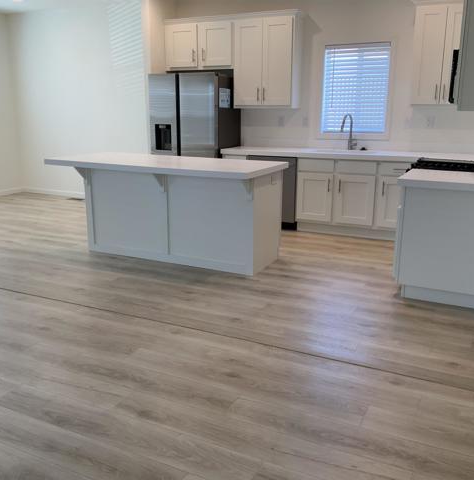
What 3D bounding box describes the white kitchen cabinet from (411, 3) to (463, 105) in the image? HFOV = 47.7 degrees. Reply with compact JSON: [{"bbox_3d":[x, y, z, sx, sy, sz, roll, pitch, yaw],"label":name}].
[{"bbox_3d":[2.161,-1.908,5.512,0.590,1.030,0.334,7,16,26],"label":"white kitchen cabinet"}]

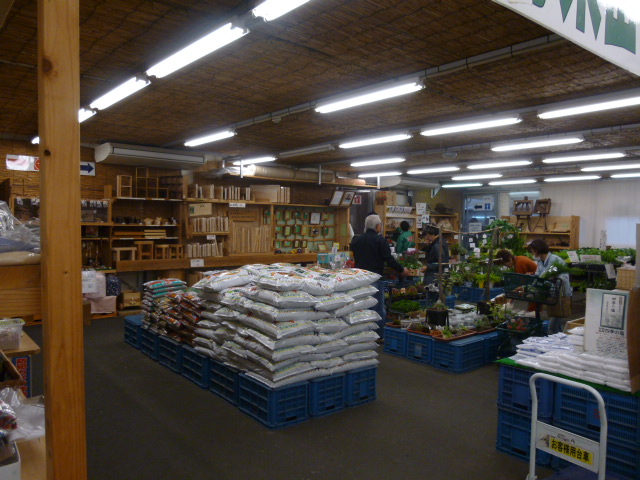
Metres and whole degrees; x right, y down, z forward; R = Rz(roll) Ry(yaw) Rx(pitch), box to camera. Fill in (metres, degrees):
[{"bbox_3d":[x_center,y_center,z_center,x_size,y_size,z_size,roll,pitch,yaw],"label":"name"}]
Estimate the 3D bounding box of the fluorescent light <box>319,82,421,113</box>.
[{"bbox_3d":[0.387,-1.259,4.088,0.170,0.100,1.220,-1,3,-43],"label":"fluorescent light"}]

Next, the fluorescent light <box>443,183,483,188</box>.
[{"bbox_3d":[3.890,-1.488,12.637,0.150,0.080,1.210,-1,3,-43],"label":"fluorescent light"}]

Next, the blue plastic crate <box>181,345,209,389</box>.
[{"bbox_3d":[-1.055,1.204,4.526,0.365,0.305,0.520,-2,4,-41],"label":"blue plastic crate"}]

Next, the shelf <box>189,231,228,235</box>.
[{"bbox_3d":[-2.105,-0.141,8.671,0.770,0.045,0.220,-2,3,-41],"label":"shelf"}]

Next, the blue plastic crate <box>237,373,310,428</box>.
[{"bbox_3d":[-0.388,1.246,3.718,0.365,0.305,0.520,-2,4,-41],"label":"blue plastic crate"}]

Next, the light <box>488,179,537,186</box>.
[{"bbox_3d":[4.628,-1.409,11.208,0.160,0.090,1.230,-2,3,-41],"label":"light"}]

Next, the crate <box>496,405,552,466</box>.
[{"bbox_3d":[1.562,1.314,3.277,0.525,0.305,0.368,-1,3,-43],"label":"crate"}]

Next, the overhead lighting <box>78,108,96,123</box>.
[{"bbox_3d":[-2.705,-1.342,5.055,0.170,0.100,1.220,-1,3,-43],"label":"overhead lighting"}]

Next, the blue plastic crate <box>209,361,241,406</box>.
[{"bbox_3d":[-0.707,1.227,4.150,0.366,0.305,0.523,-1,3,-41],"label":"blue plastic crate"}]

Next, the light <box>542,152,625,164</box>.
[{"bbox_3d":[4.159,-1.297,7.354,0.150,0.080,1.210,-1,3,-43],"label":"light"}]

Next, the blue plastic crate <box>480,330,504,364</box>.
[{"bbox_3d":[1.865,1.190,5.226,0.520,0.305,0.365,-2,3,-39],"label":"blue plastic crate"}]

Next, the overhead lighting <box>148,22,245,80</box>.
[{"bbox_3d":[-0.860,-1.258,3.071,0.165,0.085,1.230,-1,3,-44],"label":"overhead lighting"}]

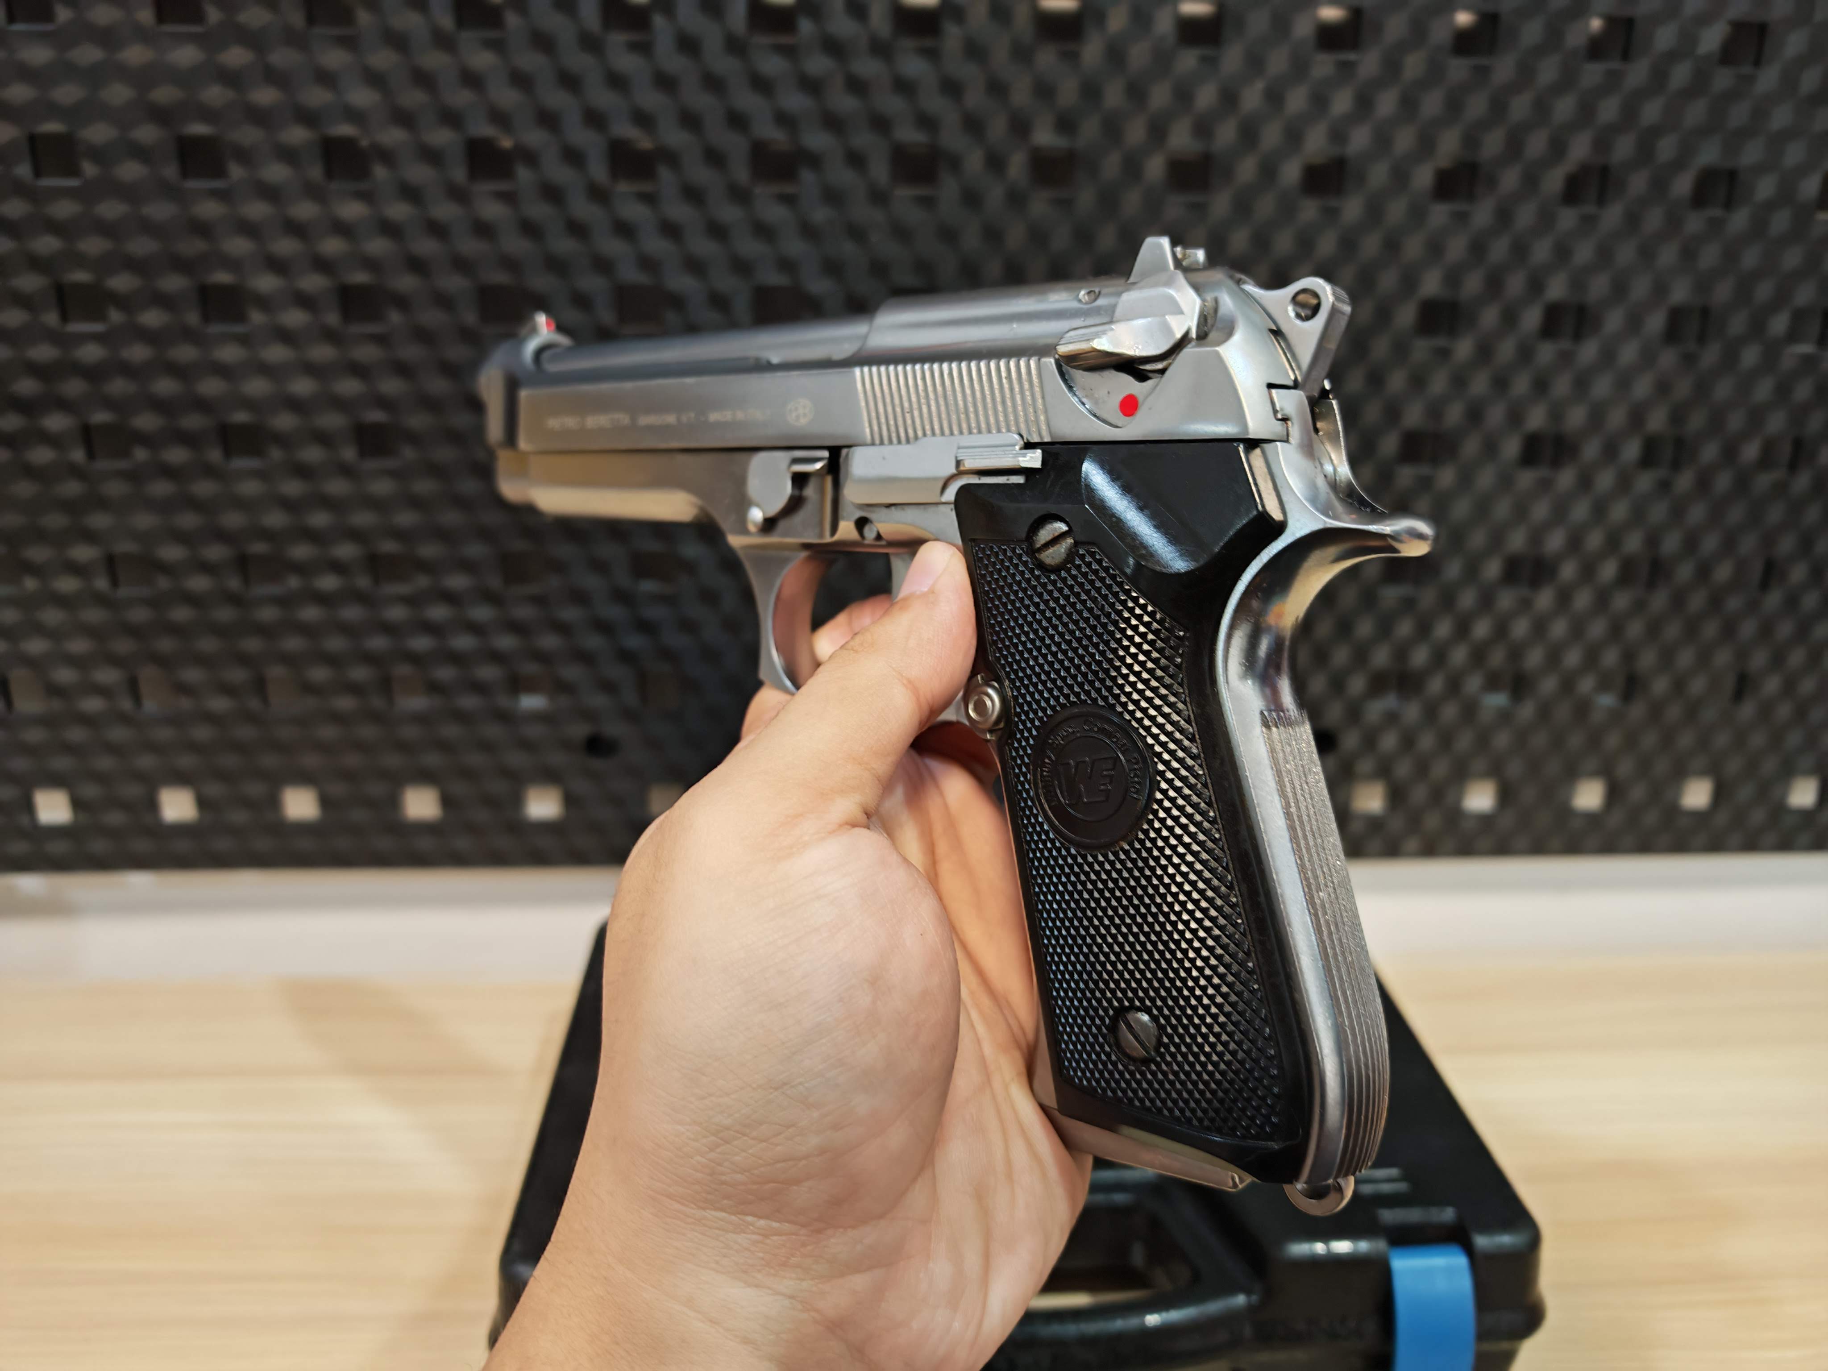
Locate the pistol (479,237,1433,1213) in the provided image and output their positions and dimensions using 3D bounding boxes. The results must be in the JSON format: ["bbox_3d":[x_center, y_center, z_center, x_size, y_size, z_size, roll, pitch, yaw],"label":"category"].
[{"bbox_3d":[-0.011,-0.003,0.242,0.216,0.141,0.037,8,13,39],"label":"pistol"}]

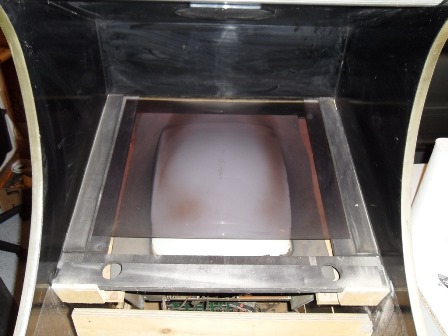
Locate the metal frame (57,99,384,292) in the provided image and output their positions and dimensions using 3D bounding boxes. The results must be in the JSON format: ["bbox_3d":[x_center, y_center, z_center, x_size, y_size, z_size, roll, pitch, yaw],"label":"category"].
[{"bbox_3d":[-0.004,0.022,0.822,0.605,0.045,0.510,1,52,-1],"label":"metal frame"}]

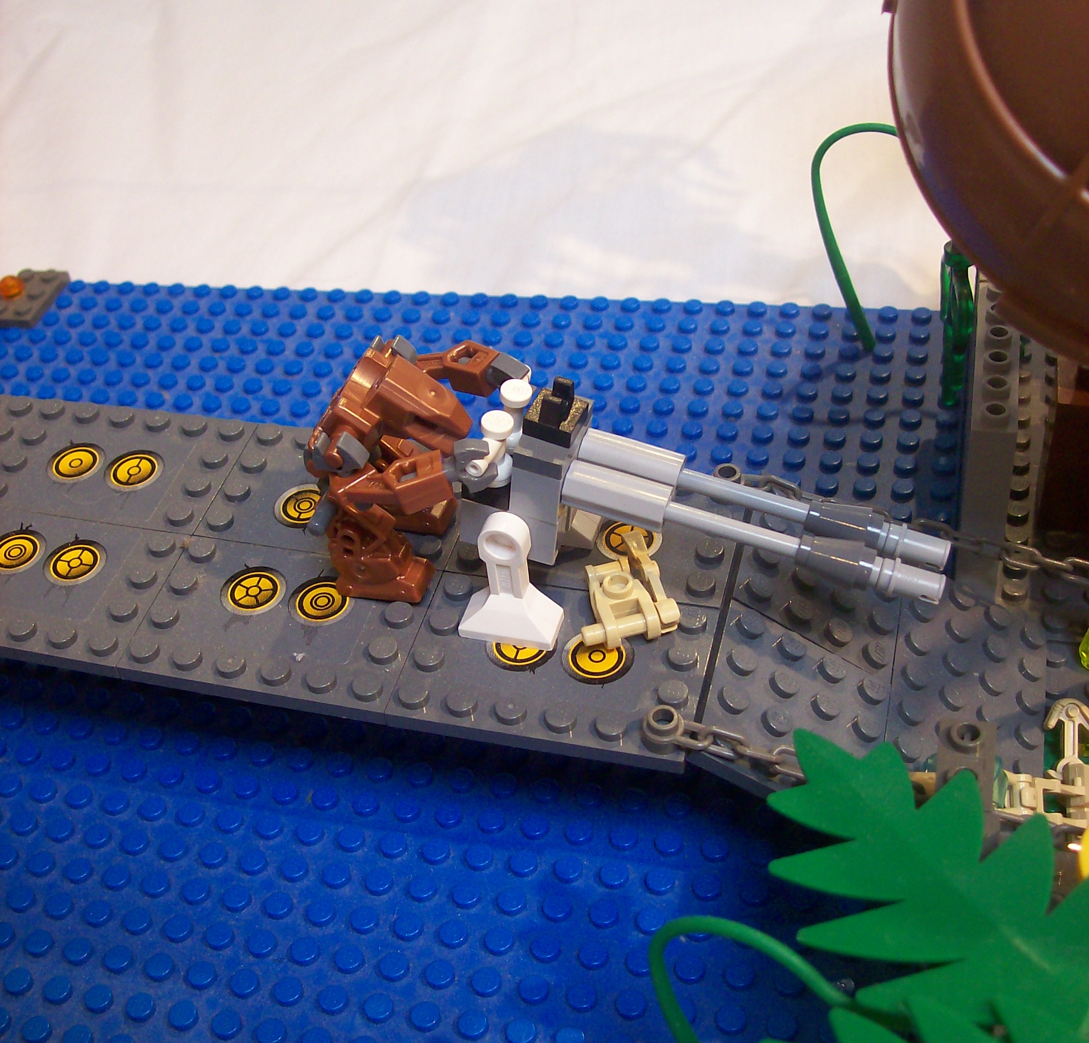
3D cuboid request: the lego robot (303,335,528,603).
[{"bbox_3d":[-0.022,-0.009,0.249,0.038,0.042,0.030,7,45,13],"label":"lego robot"}]

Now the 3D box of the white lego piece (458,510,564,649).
[{"bbox_3d":[-0.006,0.009,0.242,0.016,0.023,0.008,7,45,13],"label":"white lego piece"}]

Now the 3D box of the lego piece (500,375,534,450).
[{"bbox_3d":[-0.005,-0.017,0.241,0.006,0.012,0.006,2,45,-2],"label":"lego piece"}]

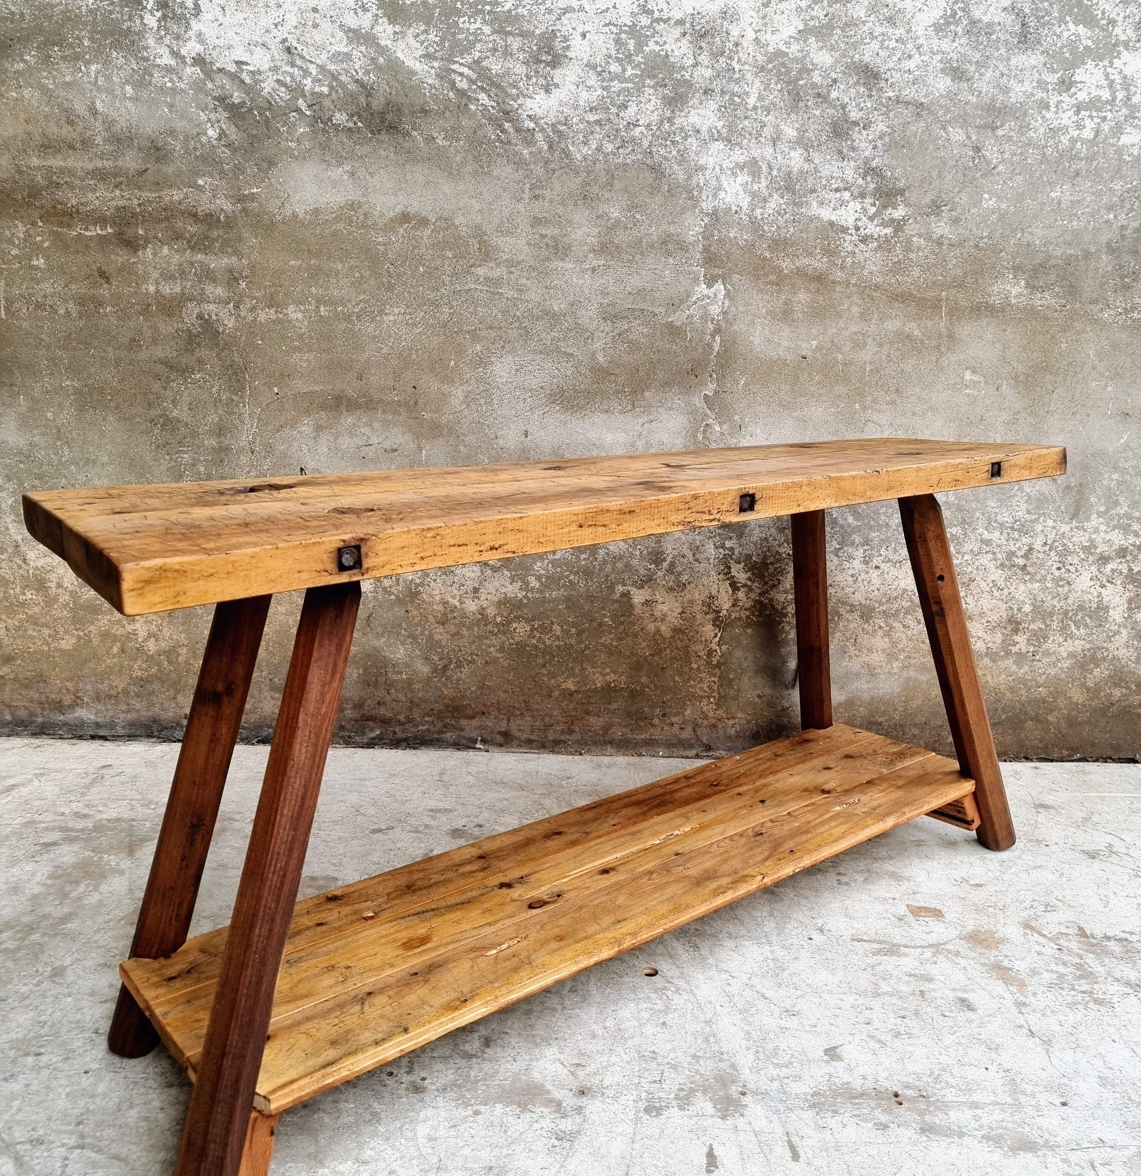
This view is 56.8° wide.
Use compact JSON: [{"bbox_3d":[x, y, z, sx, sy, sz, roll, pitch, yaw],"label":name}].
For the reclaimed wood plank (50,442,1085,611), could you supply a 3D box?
[{"bbox_3d":[0.134,-0.156,1.595,1.668,0.048,0.399,-10,18,-37],"label":"reclaimed wood plank"}]

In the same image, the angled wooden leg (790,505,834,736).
[{"bbox_3d":[0.513,0.094,2.225,0.065,0.779,0.065,-29,34,-30],"label":"angled wooden leg"}]

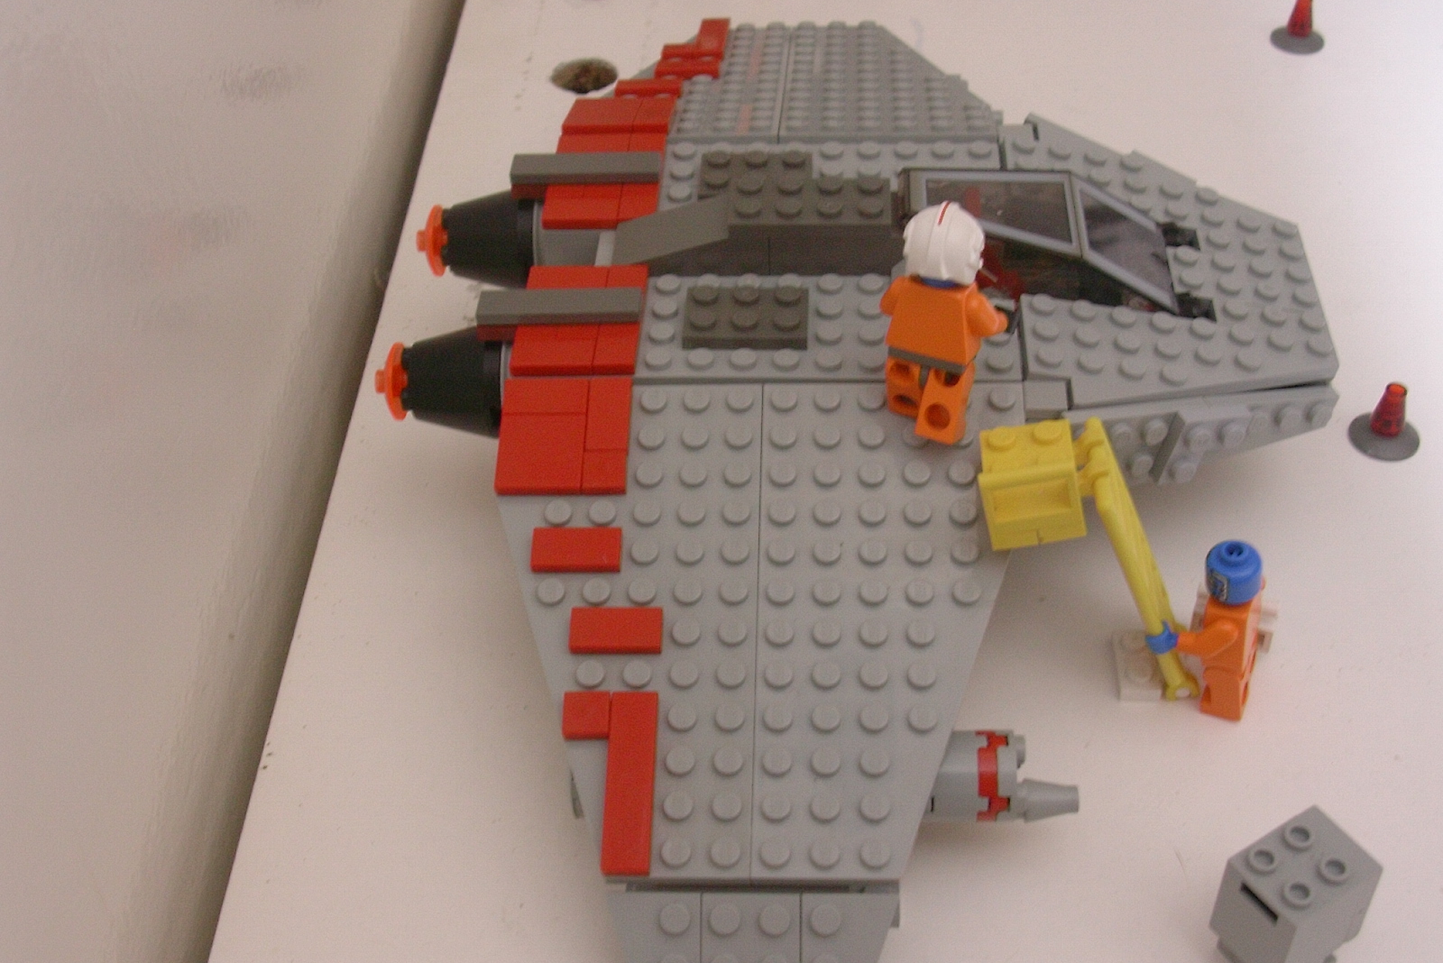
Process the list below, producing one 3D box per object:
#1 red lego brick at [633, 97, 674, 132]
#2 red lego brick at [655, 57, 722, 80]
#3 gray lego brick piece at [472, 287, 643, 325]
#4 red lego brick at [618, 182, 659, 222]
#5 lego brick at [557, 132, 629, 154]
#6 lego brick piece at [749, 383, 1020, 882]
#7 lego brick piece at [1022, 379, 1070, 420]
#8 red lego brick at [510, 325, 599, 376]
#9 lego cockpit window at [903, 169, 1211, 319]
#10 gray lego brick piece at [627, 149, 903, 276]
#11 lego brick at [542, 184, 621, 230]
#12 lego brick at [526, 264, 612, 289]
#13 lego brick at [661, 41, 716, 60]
[{"bbox_3d":[-0.015,-0.082,0.423,0.008,0.003,0.024,1,28,4],"label":"red lego brick"},{"bbox_3d":[-0.008,-0.101,0.459,0.016,0.003,0.008,1,28,3],"label":"red lego brick"},{"bbox_3d":[-0.031,-0.034,0.362,0.032,0.003,0.008,1,43,3],"label":"gray lego brick piece"},{"bbox_3d":[-0.017,-0.058,0.394,0.008,0.003,0.016,0,42,4],"label":"red lego brick"},{"bbox_3d":[-0.028,-0.072,0.409,0.016,0.003,0.008,0,42,4],"label":"lego brick"},{"bbox_3d":[0.030,0.023,0.323,0.048,0.005,0.096,0,57,4],"label":"lego brick piece"},{"bbox_3d":[0.060,-0.015,0.347,0.008,0.003,0.008,1,43,3],"label":"lego brick piece"},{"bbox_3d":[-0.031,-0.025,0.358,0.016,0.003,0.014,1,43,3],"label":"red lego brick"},{"bbox_3d":[0.064,-0.050,0.375,0.058,0.018,0.032,4,43,0],"label":"lego cockpit window"},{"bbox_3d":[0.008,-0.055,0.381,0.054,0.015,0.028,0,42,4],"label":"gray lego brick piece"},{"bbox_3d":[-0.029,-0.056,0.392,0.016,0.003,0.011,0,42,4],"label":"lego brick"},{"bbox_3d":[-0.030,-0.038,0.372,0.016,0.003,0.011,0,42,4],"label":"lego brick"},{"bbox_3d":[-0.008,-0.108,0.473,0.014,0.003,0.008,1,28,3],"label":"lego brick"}]

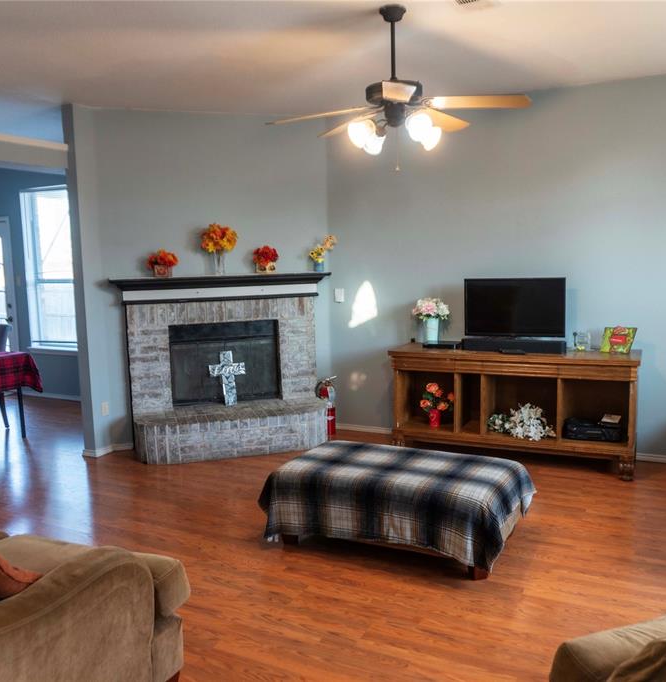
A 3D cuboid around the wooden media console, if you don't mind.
[{"bbox_3d":[1.335,0.482,5.120,1.757,0.813,0.525,2,8,26],"label":"wooden media console"}]

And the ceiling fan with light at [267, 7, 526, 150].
[{"bbox_3d":[0.304,-1.283,3.378,1.290,0.700,1.290,-1,7,5],"label":"ceiling fan with light"}]

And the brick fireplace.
[{"bbox_3d":[-0.849,0.189,5.492,1.745,1.412,0.543,-3,7,-10],"label":"brick fireplace"}]

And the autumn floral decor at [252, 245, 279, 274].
[{"bbox_3d":[-0.560,-0.663,5.692,0.215,0.230,0.180,-4,7,-17],"label":"autumn floral decor"}]

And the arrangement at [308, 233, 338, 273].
[{"bbox_3d":[-0.086,-0.720,5.657,0.235,0.310,0.170,-3,7,-10],"label":"arrangement"}]

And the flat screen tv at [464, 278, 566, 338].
[{"bbox_3d":[1.369,-0.231,5.127,0.735,0.470,0.090,1,7,21],"label":"flat screen tv"}]

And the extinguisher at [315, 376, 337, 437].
[{"bbox_3d":[-0.045,0.569,6.003,0.180,0.510,0.150,-1,7,1],"label":"extinguisher"}]

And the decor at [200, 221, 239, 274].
[{"bbox_3d":[-0.916,-0.724,5.522,0.290,0.410,0.270,-4,7,-17],"label":"decor"}]

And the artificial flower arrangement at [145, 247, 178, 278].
[{"bbox_3d":[-1.345,-0.600,5.388,0.250,0.215,0.200,-1,7,-1],"label":"artificial flower arrangement"}]

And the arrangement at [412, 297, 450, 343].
[{"bbox_3d":[0.768,-0.164,5.364,0.285,0.355,0.240,2,8,26],"label":"arrangement"}]

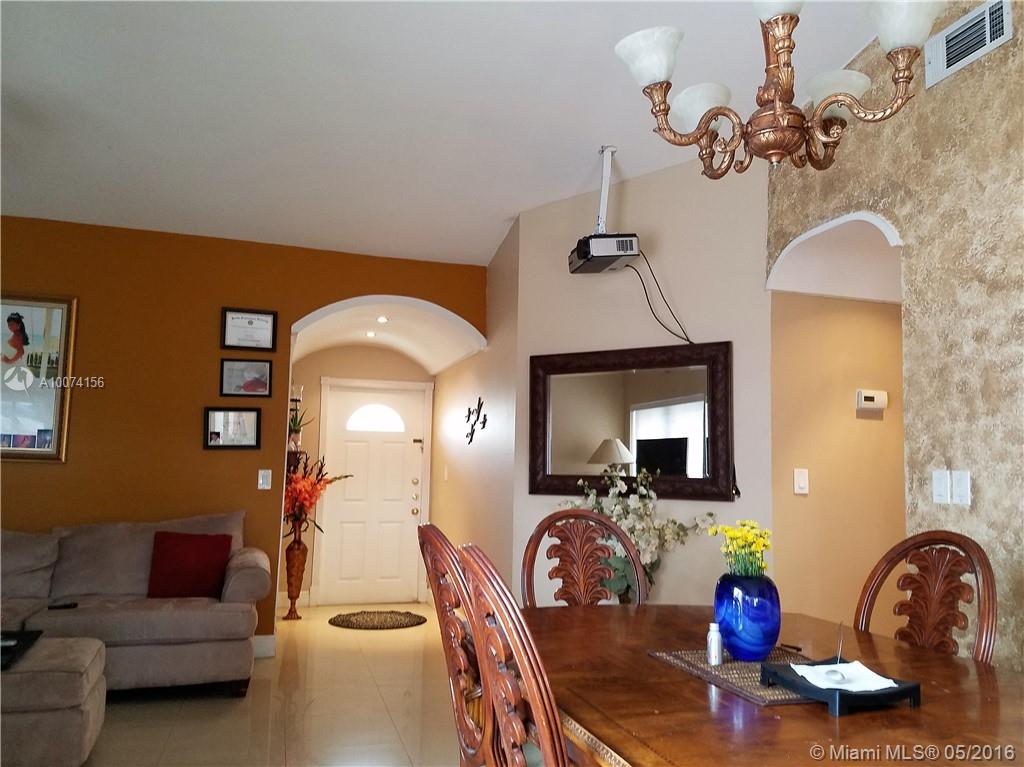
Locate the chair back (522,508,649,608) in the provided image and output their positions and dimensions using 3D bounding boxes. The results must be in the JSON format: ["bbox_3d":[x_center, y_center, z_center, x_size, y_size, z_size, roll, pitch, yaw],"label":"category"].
[{"bbox_3d":[0.381,1.065,3.067,0.555,1.120,0.620,3,-6,-16],"label":"chair back"}]

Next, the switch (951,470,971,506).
[{"bbox_3d":[1.711,0.398,3.039,0.012,0.129,0.084,3,-6,-16],"label":"switch"}]

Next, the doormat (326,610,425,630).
[{"bbox_3d":[-1.089,1.961,6.601,0.810,0.016,0.790,3,-6,-16],"label":"doormat"}]

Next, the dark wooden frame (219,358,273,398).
[{"bbox_3d":[-1.811,-0.035,5.446,0.335,0.262,0.022,3,-6,-16],"label":"dark wooden frame"}]

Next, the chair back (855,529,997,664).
[{"bbox_3d":[1.042,1.016,2.471,0.620,1.120,0.555,3,-6,-16],"label":"chair back"}]

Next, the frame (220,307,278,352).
[{"bbox_3d":[-1.804,-0.366,5.481,0.365,0.288,0.022,3,-6,-16],"label":"frame"}]

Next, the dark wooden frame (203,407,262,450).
[{"bbox_3d":[-1.886,0.304,5.390,0.365,0.285,0.022,3,-6,-16],"label":"dark wooden frame"}]

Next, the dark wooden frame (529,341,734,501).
[{"bbox_3d":[0.663,0.231,4.669,1.284,0.868,0.050,-3,-7,32],"label":"dark wooden frame"}]

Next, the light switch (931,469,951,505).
[{"bbox_3d":[1.684,0.407,3.130,0.012,0.129,0.084,3,-6,-16],"label":"light switch"}]

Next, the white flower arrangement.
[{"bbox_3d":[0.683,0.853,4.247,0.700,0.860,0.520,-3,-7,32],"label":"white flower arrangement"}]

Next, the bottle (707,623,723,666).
[{"bbox_3d":[0.550,0.707,2.171,0.040,0.111,0.040,3,-6,-16],"label":"bottle"}]

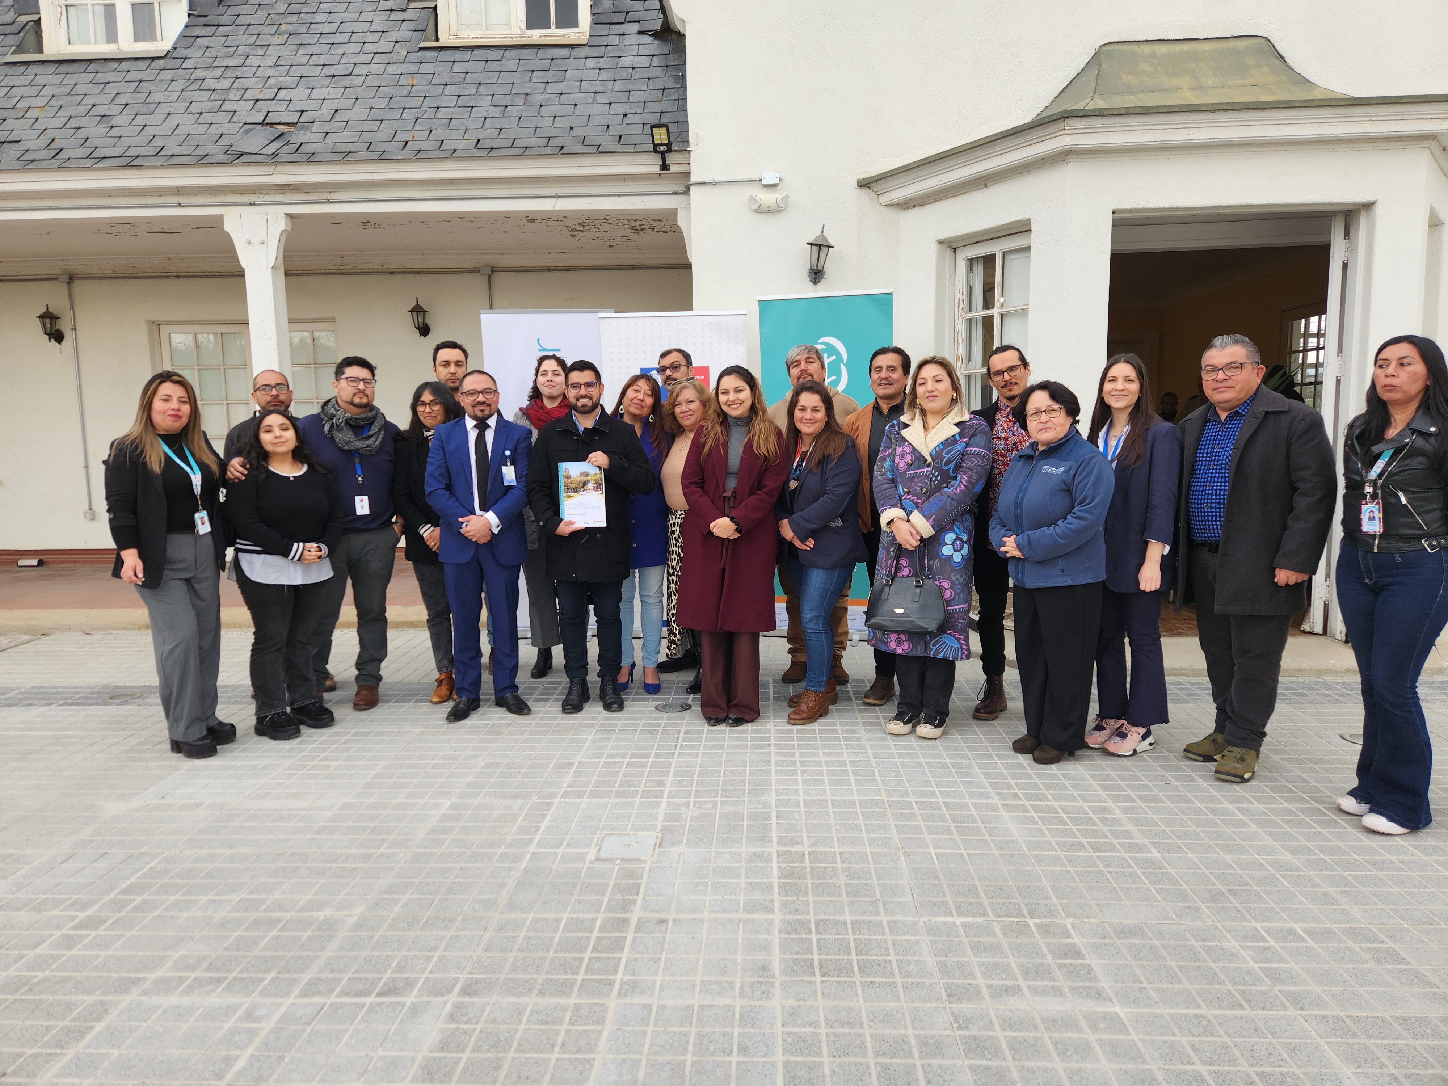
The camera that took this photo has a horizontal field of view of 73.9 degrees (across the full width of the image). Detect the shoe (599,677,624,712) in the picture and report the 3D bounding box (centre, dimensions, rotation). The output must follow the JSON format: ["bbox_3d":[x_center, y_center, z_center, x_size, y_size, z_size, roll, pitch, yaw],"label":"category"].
[{"bbox_3d":[-0.557,0.715,4.729,0.112,0.140,0.300,-3,7,-16],"label":"shoe"}]

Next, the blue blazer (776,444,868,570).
[{"bbox_3d":[0.463,-0.170,4.499,0.460,0.594,0.330,4,8,34],"label":"blue blazer"}]

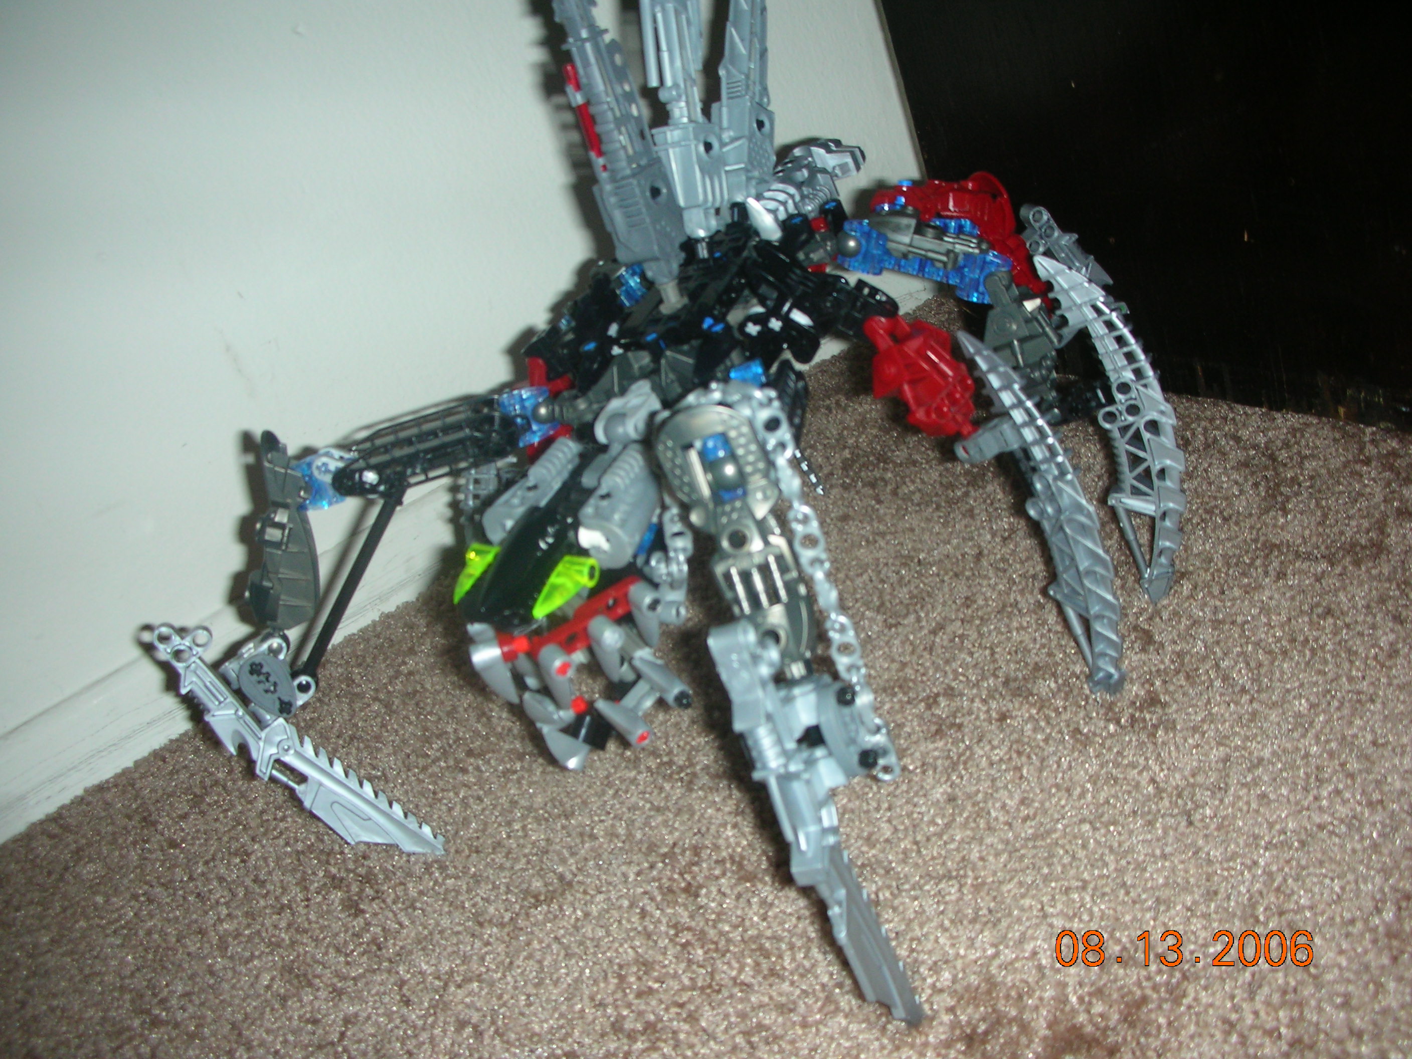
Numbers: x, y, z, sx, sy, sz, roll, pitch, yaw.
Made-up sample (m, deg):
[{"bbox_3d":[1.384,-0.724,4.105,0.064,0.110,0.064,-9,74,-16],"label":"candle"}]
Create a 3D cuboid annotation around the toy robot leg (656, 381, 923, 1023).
[{"bbox_3d":[0.024,0.045,0.395,0.043,0.055,0.185,-17,65,0],"label":"toy robot leg"}]

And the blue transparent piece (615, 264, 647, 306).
[{"bbox_3d":[-0.030,-0.098,0.575,0.012,0.015,0.012,1,32,40],"label":"blue transparent piece"}]

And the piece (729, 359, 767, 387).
[{"bbox_3d":[0.014,-0.055,0.500,0.013,0.009,0.012,-13,25,18],"label":"piece"}]

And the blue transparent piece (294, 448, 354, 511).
[{"bbox_3d":[-0.128,-0.017,0.478,0.017,0.021,0.019,0,16,39],"label":"blue transparent piece"}]

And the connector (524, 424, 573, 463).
[{"bbox_3d":[-0.059,-0.033,0.540,0.018,0.012,0.013,-9,27,25],"label":"connector"}]

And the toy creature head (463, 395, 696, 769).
[{"bbox_3d":[-0.039,0.014,0.445,0.058,0.060,0.095,-5,58,32],"label":"toy creature head"}]

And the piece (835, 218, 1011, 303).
[{"bbox_3d":[0.087,-0.108,0.575,0.080,0.022,0.019,25,49,35],"label":"piece"}]

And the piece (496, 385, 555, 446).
[{"bbox_3d":[-0.069,-0.044,0.550,0.018,0.022,0.022,0,16,39],"label":"piece"}]

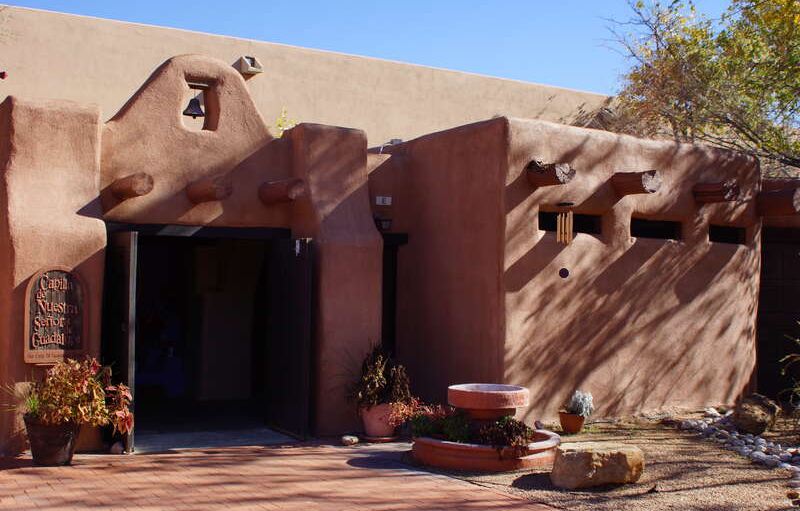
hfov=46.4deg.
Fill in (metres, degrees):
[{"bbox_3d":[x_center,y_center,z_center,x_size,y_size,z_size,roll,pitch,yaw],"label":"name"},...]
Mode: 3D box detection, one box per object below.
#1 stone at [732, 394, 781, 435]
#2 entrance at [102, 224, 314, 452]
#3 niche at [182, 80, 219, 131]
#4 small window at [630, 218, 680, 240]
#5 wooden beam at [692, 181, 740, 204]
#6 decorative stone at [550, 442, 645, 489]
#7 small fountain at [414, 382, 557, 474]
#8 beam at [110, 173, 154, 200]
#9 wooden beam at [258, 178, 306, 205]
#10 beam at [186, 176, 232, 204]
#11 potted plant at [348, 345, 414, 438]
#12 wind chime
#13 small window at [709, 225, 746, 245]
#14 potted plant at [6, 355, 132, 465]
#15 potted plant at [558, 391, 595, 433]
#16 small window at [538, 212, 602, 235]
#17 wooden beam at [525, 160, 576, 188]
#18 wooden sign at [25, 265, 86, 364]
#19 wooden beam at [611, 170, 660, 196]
[{"bbox_3d":[3.668,1.636,9.600,0.450,0.410,0.390,2,-4,-28],"label":"stone"},{"bbox_3d":[-1.885,0.771,9.259,1.820,2.090,0.940,2,-1,-29],"label":"entrance"},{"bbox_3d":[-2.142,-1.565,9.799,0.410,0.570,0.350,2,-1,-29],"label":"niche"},{"bbox_3d":[3.303,-0.333,11.986,0.843,0.230,0.150,2,-4,-28],"label":"small window"},{"bbox_3d":[4.056,-0.809,11.988,0.240,0.240,0.540,2,-4,-28],"label":"wooden beam"},{"bbox_3d":[1.594,1.682,7.539,0.690,0.310,0.390,1,-1,-8],"label":"decorative stone"},{"bbox_3d":[0.789,1.520,8.483,1.330,0.650,1.330,1,-1,5],"label":"small fountain"},{"bbox_3d":[-2.611,-0.654,9.065,0.200,0.200,0.820,2,-4,-28],"label":"beam"},{"bbox_3d":[-1.223,-0.663,9.696,0.220,0.220,0.720,2,-1,-29],"label":"wooden beam"},{"bbox_3d":[-1.904,-0.647,9.295,0.225,0.225,0.750,2,-1,-29],"label":"beam"},{"bbox_3d":[-0.191,1.407,9.620,0.620,0.920,0.570,0,-4,0],"label":"potted plant"},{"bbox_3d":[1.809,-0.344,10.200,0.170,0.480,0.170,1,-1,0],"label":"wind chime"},{"bbox_3d":[4.423,-0.269,12.579,0.670,0.214,0.150,2,-4,-28],"label":"small window"},{"bbox_3d":[-2.816,1.329,7.950,0.940,0.880,0.740,2,-4,-28],"label":"potted plant"},{"bbox_3d":[1.882,1.669,9.950,0.340,0.450,0.320,0,-4,0],"label":"potted plant"},{"bbox_3d":[2.081,-0.392,11.339,0.940,0.221,0.150,2,-4,-28],"label":"small window"},{"bbox_3d":[1.706,-0.917,10.698,0.230,0.230,0.600,2,-4,-28],"label":"wooden beam"},{"bbox_3d":[-3.057,0.534,8.303,0.515,0.850,0.070,2,-1,-26],"label":"wooden sign"},{"bbox_3d":[2.826,-0.870,11.181,0.250,0.250,0.480,2,-2,-37],"label":"wooden beam"}]

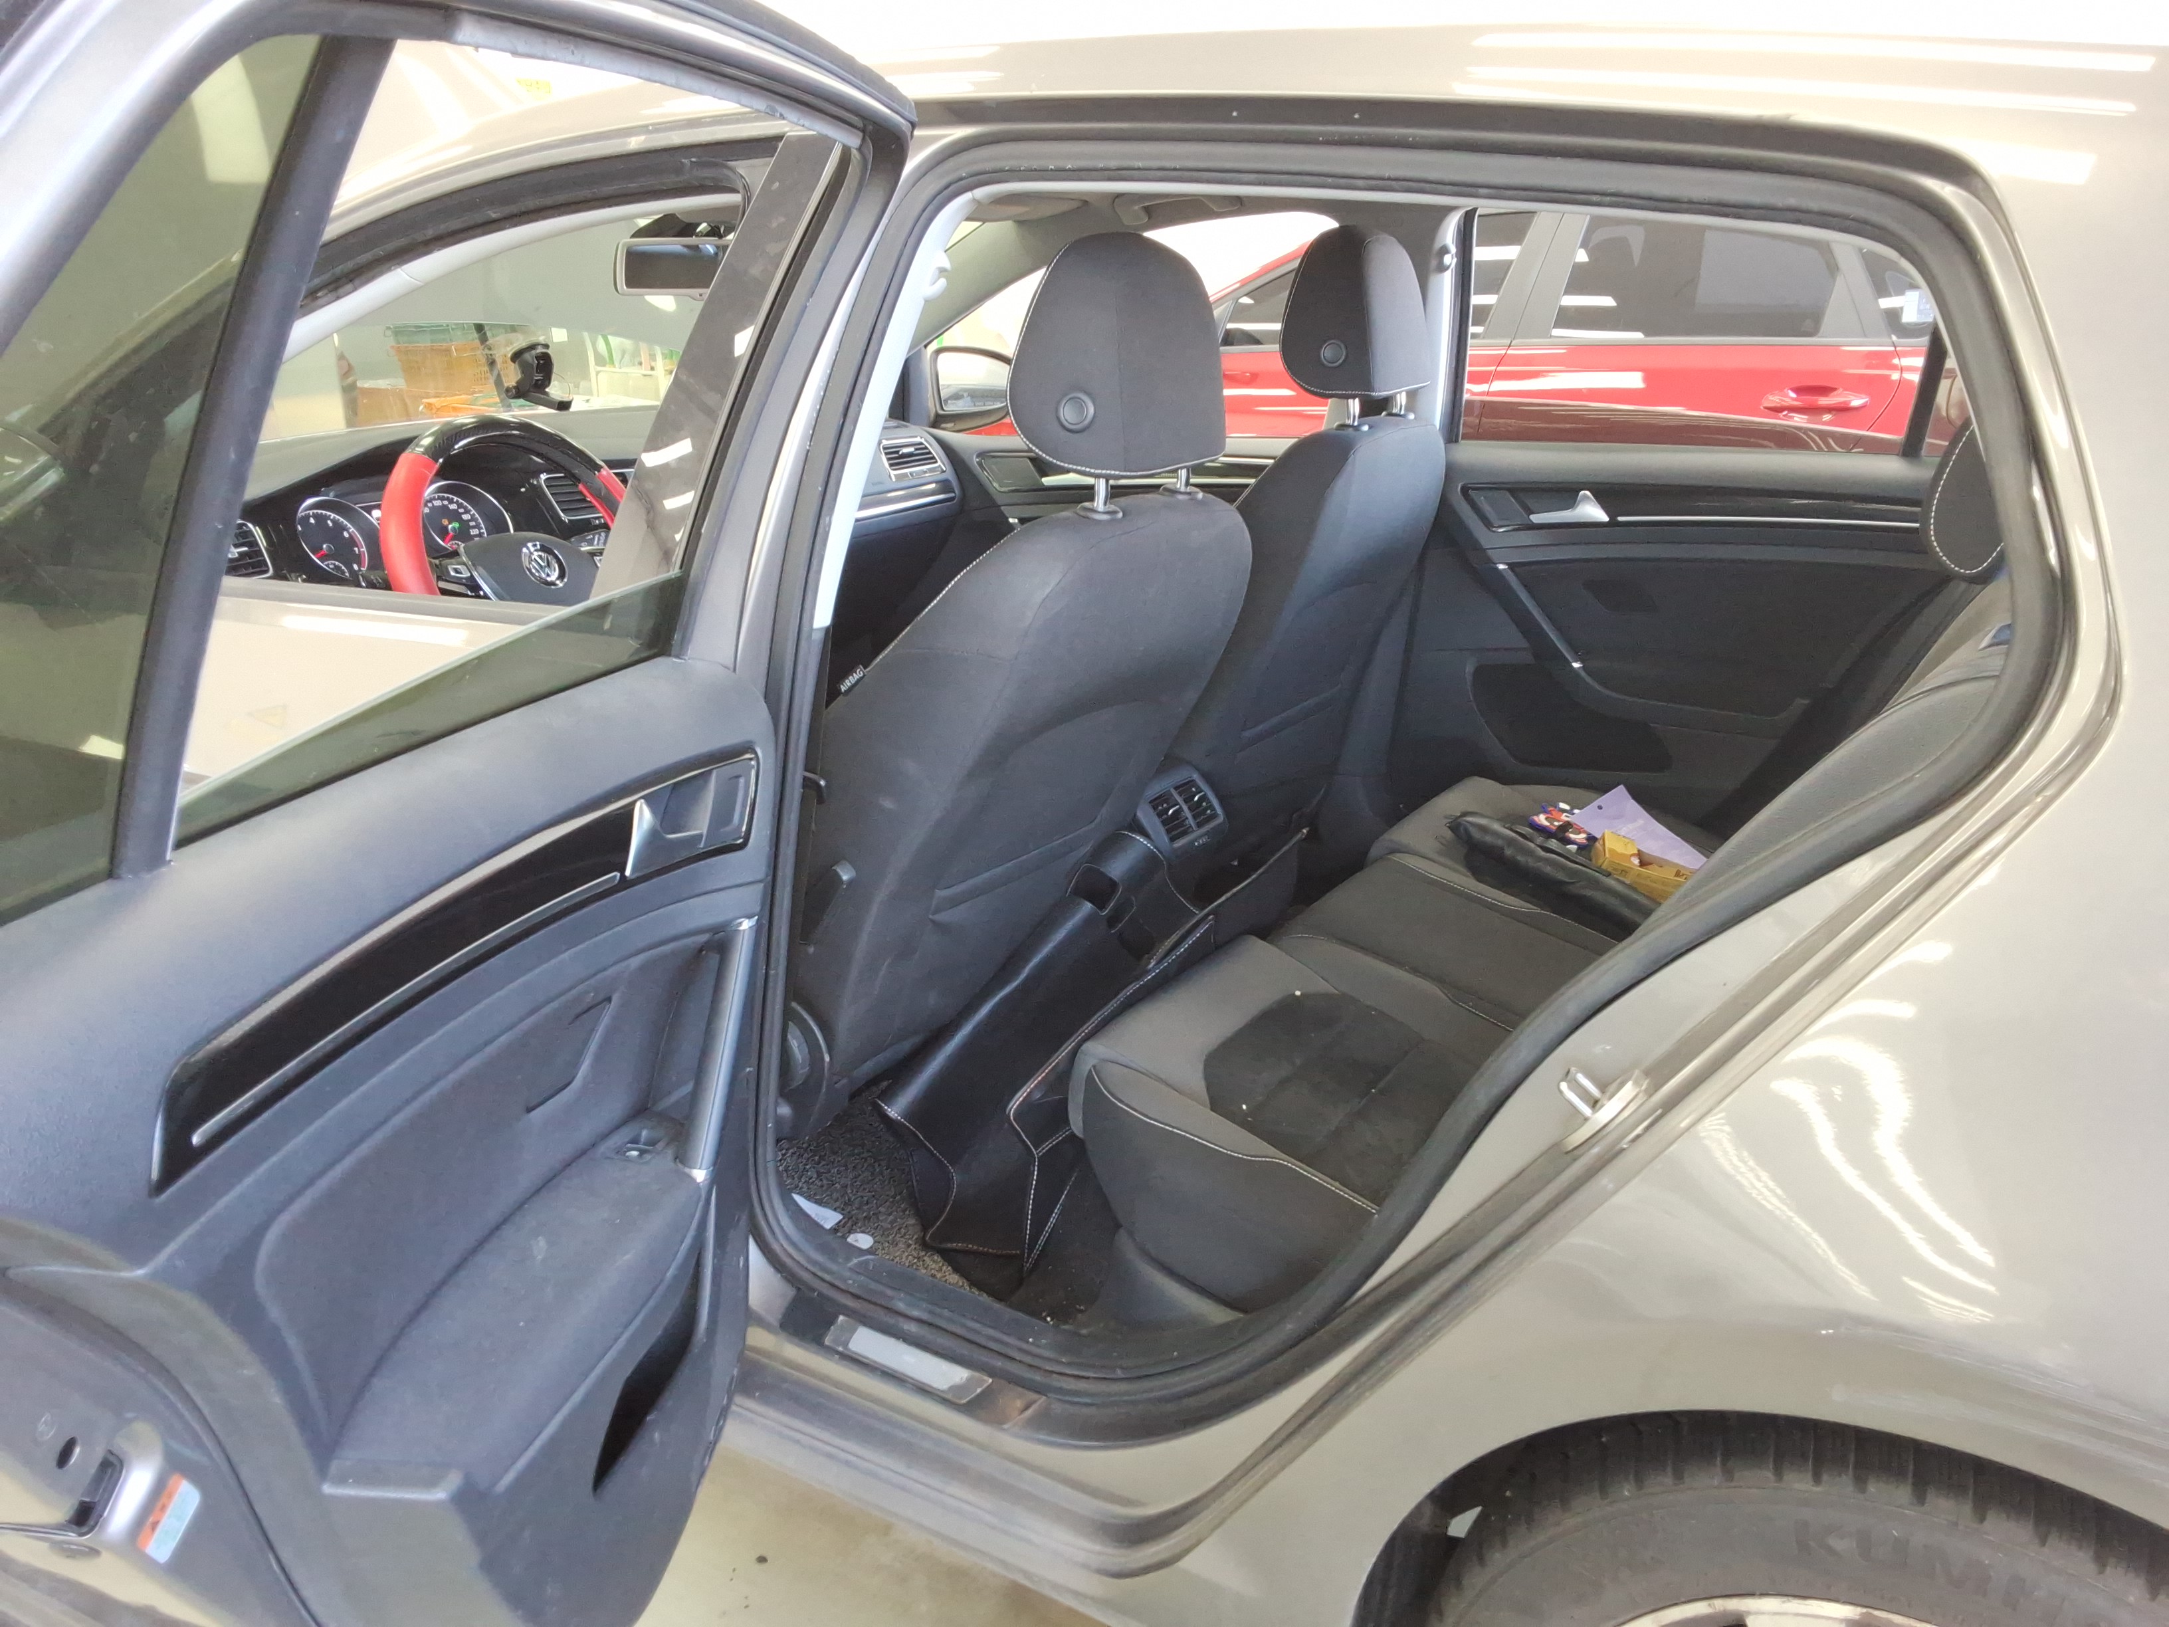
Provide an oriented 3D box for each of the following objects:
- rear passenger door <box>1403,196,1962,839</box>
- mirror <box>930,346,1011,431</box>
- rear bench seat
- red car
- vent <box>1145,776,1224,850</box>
[{"bbox_3d":[0.859,-0.345,2.478,0.960,1.040,0.240,11,22,28],"label":"rear passenger door"},{"bbox_3d":[-0.216,-0.780,3.211,0.240,0.160,0.120,-17,26,-42],"label":"mirror"},{"bbox_3d":[0.604,0.002,1.842,0.820,0.790,1.280,11,22,28],"label":"rear bench seat"},{"bbox_3d":[1.199,-1.197,5.248,4.450,1.500,1.810,11,22,28],"label":"red car"},{"bbox_3d":[0.115,-0.003,2.140,0.040,0.072,0.120,-38,-5,35],"label":"vent"}]

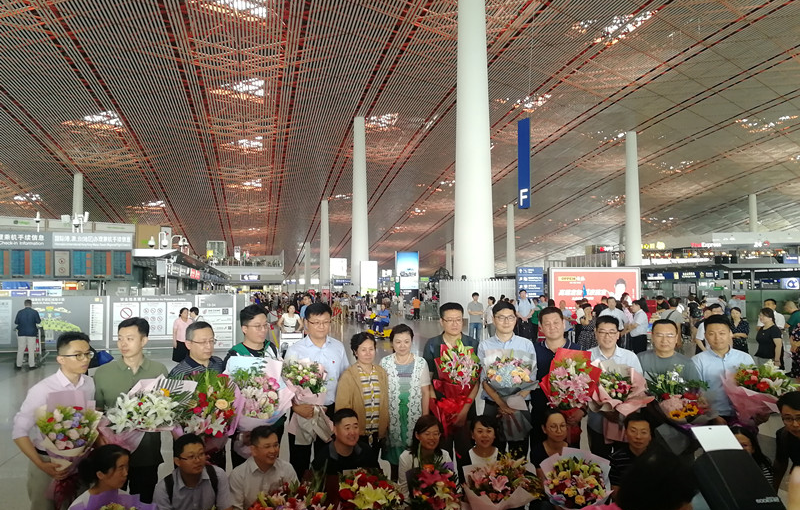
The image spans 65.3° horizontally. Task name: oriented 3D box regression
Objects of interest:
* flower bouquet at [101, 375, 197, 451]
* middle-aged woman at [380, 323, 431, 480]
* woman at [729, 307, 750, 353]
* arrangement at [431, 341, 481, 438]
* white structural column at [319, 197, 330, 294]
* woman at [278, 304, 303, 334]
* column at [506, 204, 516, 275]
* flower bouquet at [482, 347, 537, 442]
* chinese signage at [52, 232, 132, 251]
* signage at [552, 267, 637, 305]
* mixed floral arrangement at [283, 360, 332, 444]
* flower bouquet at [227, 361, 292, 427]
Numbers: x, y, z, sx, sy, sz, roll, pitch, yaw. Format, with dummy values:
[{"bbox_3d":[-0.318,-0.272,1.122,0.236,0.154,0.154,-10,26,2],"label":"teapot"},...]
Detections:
[{"bbox_3d":[-1.483,0.935,3.680,0.520,0.410,0.340,1,-3,-20],"label":"flower bouquet"},{"bbox_3d":[0.040,1.338,4.657,0.410,1.640,0.280,0,-3,0],"label":"middle-aged woman"},{"bbox_3d":[5.650,1.642,10.400,0.460,1.580,0.330,-3,-4,40],"label":"woman"},{"bbox_3d":[0.395,0.948,4.400,0.330,0.670,0.260,7,1,3],"label":"arrangement"},{"bbox_3d":[-14.277,-1.040,118.000,1.900,19.100,1.900,1,-3,-13],"label":"white structural column"},{"bbox_3d":[-2.557,1.929,14.559,0.520,1.544,0.320,0,-3,-3],"label":"woman"},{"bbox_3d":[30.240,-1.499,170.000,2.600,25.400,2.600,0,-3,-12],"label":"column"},{"bbox_3d":[0.806,1.024,4.550,0.400,0.660,0.310,-1,-3,6],"label":"flower bouquet"},{"bbox_3d":[-11.081,-0.487,22.500,2.650,0.580,0.150,0,-3,-14],"label":"chinese signage"},{"bbox_3d":[8.741,1.728,28.000,4.100,2.300,0.300,0,-3,-10],"label":"signage"},{"bbox_3d":[-0.616,0.993,4.200,0.320,0.550,0.270,-7,4,-3],"label":"mixed floral arrangement"},{"bbox_3d":[-0.905,0.938,4.050,0.400,0.540,0.300,3,8,-9],"label":"flower bouquet"}]

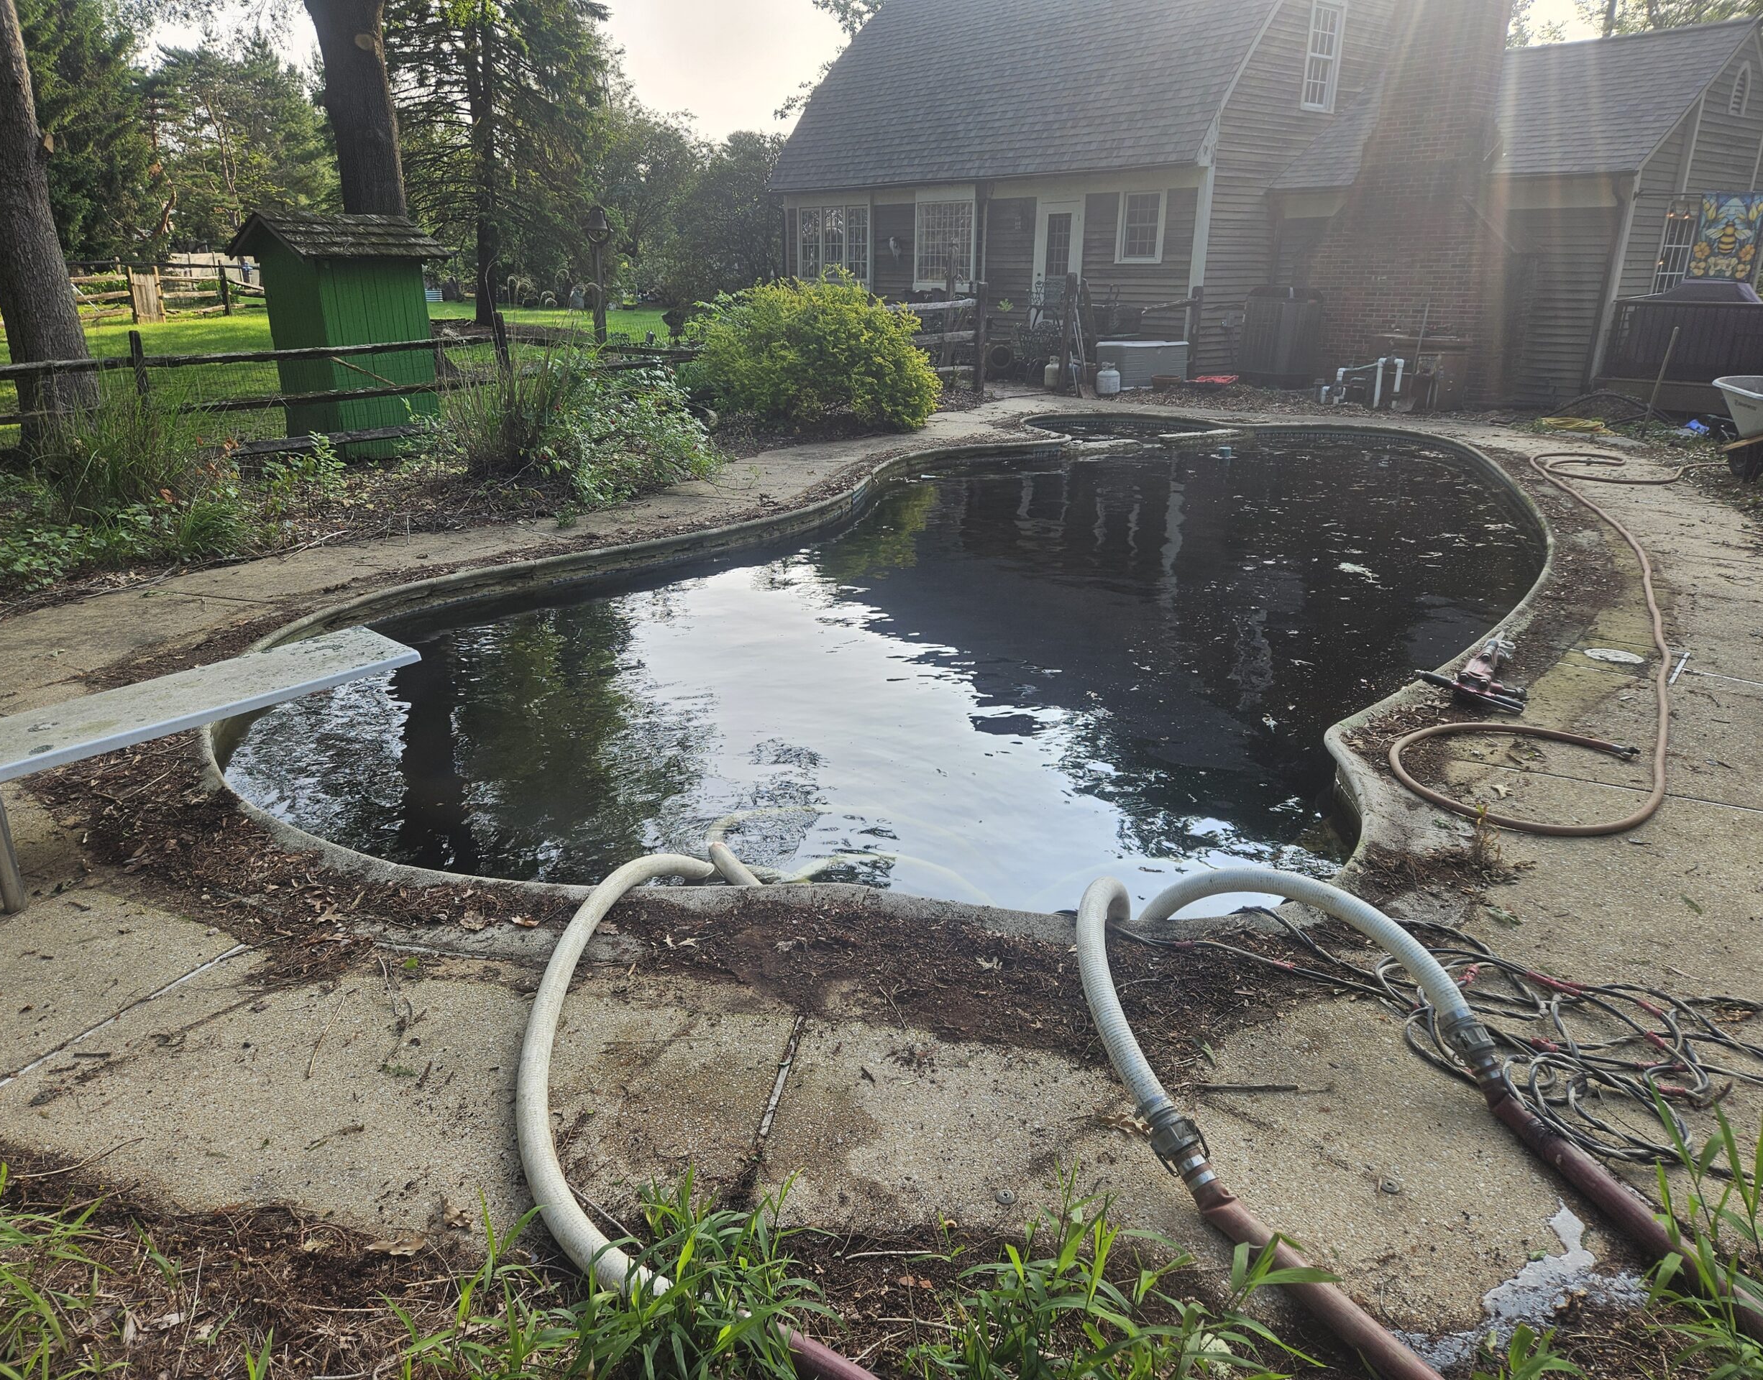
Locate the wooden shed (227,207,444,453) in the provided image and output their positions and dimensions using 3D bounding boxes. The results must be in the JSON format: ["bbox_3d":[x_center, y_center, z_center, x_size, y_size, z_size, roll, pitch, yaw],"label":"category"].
[{"bbox_3d":[-5.096,-3.417,11.766,1.423,2.214,1.450,15,24,36],"label":"wooden shed"}]

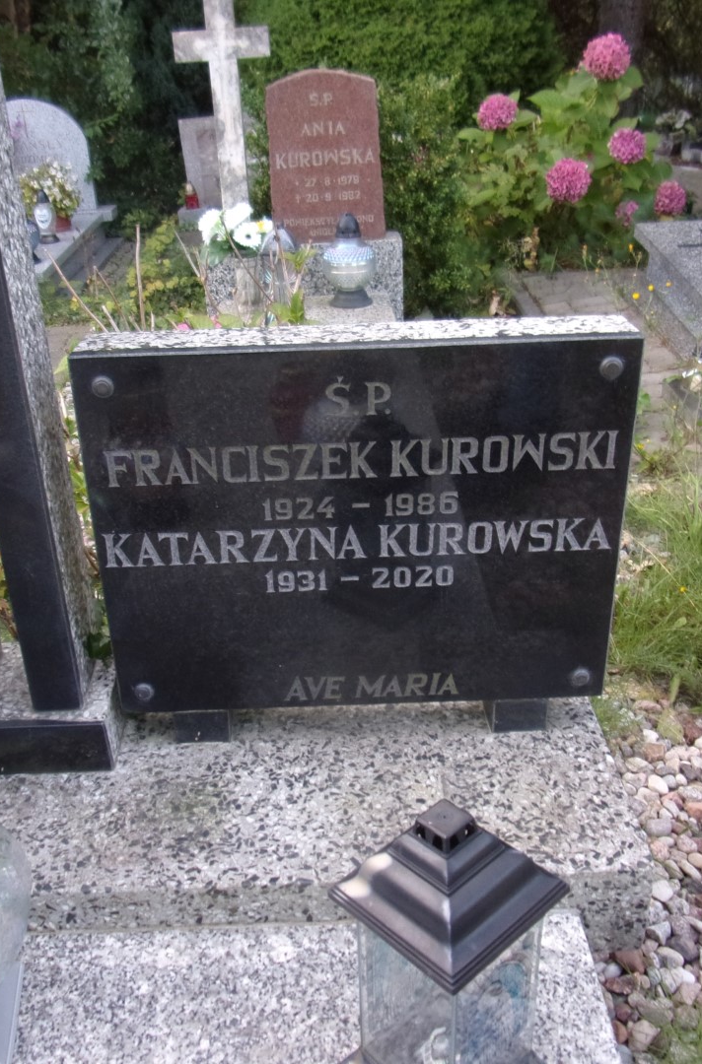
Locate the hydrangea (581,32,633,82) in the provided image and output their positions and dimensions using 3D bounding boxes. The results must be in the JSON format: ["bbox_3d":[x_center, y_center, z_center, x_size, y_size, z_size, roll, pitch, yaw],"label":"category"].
[{"bbox_3d":[1.000,-1.859,3.850,0.185,0.175,0.180,-1,29,0],"label":"hydrangea"}]

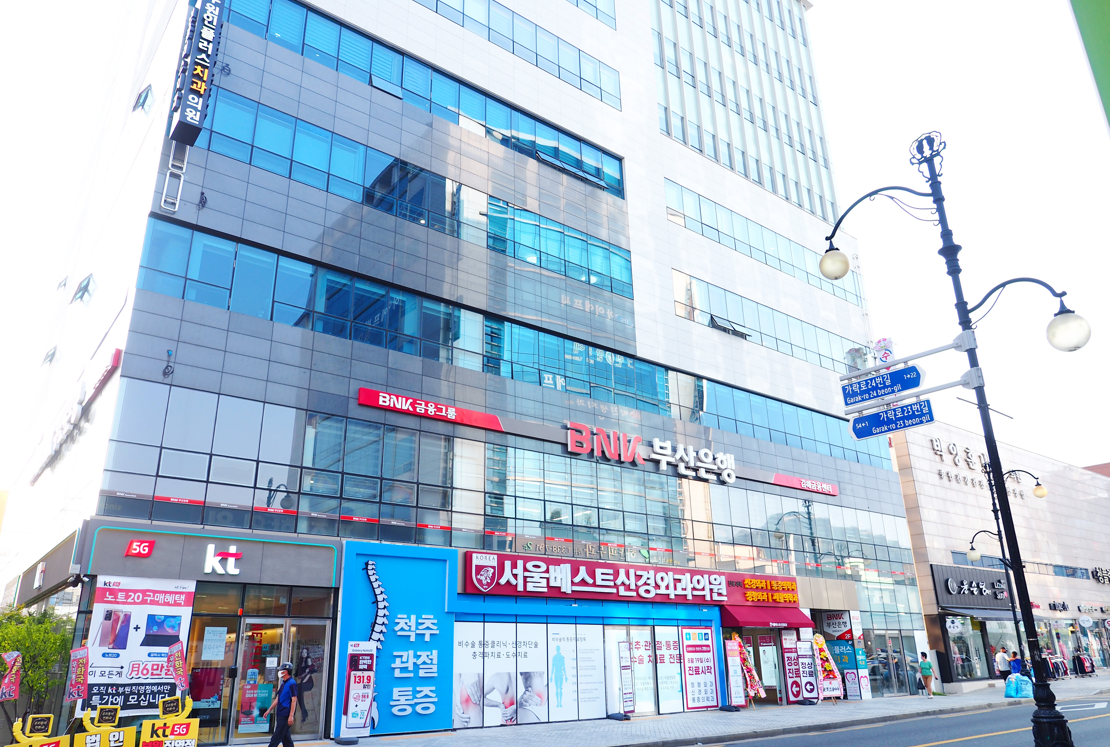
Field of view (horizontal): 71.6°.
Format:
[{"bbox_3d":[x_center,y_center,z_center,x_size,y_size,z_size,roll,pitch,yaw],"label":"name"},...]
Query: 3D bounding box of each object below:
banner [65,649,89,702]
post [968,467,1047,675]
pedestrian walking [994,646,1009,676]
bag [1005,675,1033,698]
[{"bbox_3d":[-7.674,4.844,12.372,0.288,0.787,0.050,7,-22,-38],"label":"banner"},{"bbox_3d":[15.970,6.919,26.598,0.600,7.984,3.100,14,-26,-35],"label":"post"},{"bbox_3d":[17.101,11.296,29.382,0.500,1.700,0.320,-18,-27,37],"label":"pedestrian walking"},{"bbox_3d":[15.649,10.520,25.990,0.920,0.770,0.500,-12,-24,27],"label":"bag"}]

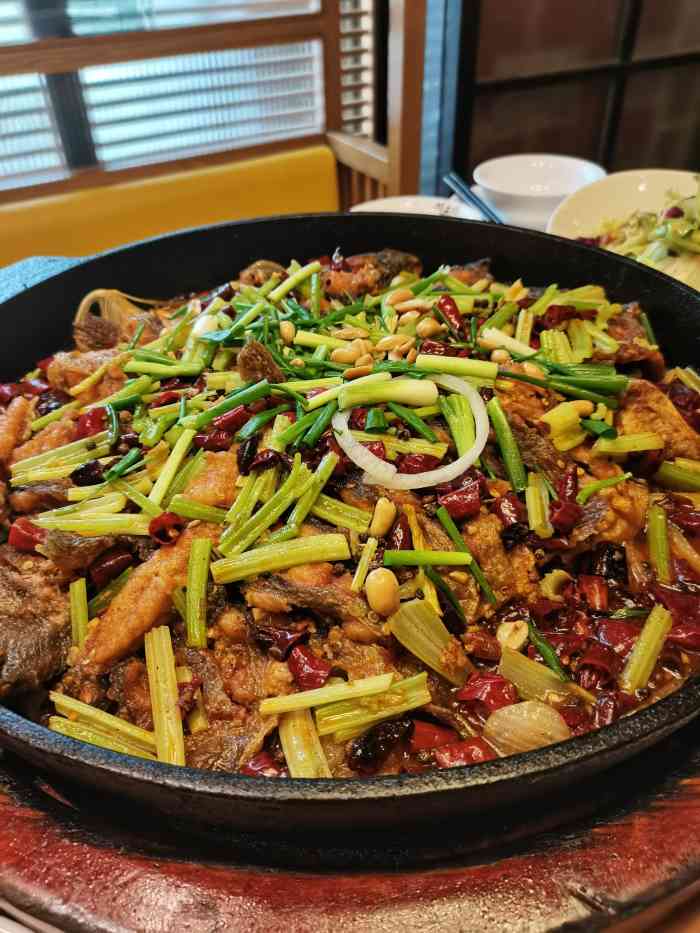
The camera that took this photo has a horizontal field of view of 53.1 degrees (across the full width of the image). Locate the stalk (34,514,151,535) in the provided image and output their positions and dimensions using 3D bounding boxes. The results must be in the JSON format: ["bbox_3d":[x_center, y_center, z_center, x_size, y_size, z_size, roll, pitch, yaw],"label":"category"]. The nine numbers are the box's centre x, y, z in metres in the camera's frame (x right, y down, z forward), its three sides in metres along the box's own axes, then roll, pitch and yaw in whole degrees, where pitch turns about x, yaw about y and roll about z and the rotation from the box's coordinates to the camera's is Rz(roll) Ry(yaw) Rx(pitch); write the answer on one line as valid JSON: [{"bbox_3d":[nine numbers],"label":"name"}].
[{"bbox_3d":[-0.089,0.020,0.244,0.041,0.005,0.007,2,39,3],"label":"stalk"}]

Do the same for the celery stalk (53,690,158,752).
[{"bbox_3d":[-0.061,0.063,0.175,0.031,0.005,0.006,13,40,17],"label":"celery stalk"}]

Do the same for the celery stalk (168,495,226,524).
[{"bbox_3d":[-0.051,0.014,0.236,0.022,0.004,0.005,12,41,18],"label":"celery stalk"}]

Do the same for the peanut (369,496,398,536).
[{"bbox_3d":[0.011,0.017,0.239,0.007,0.007,0.015,11,52,14],"label":"peanut"}]

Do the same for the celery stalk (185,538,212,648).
[{"bbox_3d":[-0.043,0.035,0.201,0.006,0.005,0.039,-5,38,-5],"label":"celery stalk"}]

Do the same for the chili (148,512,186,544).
[{"bbox_3d":[-0.065,0.022,0.252,0.010,0.008,0.012,14,35,18],"label":"chili"}]

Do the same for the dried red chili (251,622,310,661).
[{"bbox_3d":[-0.022,0.055,0.221,0.016,0.005,0.008,19,44,17],"label":"dried red chili"}]

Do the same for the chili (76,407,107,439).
[{"bbox_3d":[-0.102,-0.018,0.276,0.013,0.009,0.009,-11,39,-13],"label":"chili"}]

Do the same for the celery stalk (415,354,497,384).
[{"bbox_3d":[0.044,-0.040,0.289,0.033,0.006,0.008,5,38,8],"label":"celery stalk"}]

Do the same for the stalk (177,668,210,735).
[{"bbox_3d":[-0.044,0.065,0.195,0.005,0.004,0.018,-15,51,-16],"label":"stalk"}]

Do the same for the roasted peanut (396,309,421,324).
[{"bbox_3d":[0.029,-0.074,0.347,0.013,0.007,0.008,-24,44,-26],"label":"roasted peanut"}]

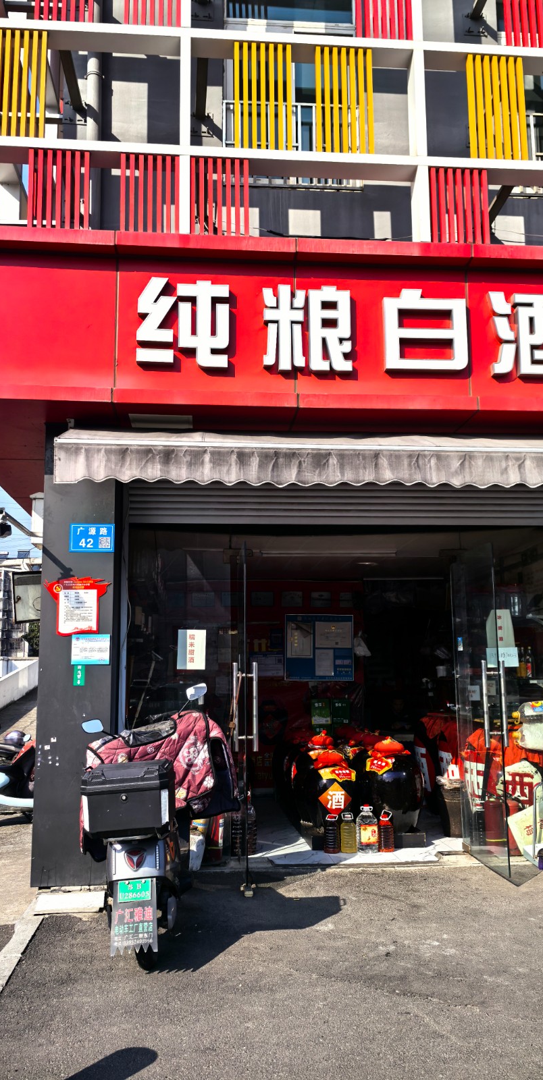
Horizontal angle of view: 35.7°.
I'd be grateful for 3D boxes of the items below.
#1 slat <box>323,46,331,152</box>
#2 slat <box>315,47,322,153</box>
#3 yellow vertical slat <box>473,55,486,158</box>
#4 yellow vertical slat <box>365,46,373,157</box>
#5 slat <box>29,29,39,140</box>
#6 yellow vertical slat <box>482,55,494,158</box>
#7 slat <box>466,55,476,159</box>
[{"bbox_3d":[0.409,-3.179,6.132,0.035,0.857,0.066,0,-9,-5],"label":"slat"},{"bbox_3d":[0.338,-3.124,6.022,0.033,0.830,0.080,0,-9,-5],"label":"slat"},{"bbox_3d":[1.512,-3.135,6.113,0.033,0.832,0.037,0,-9,-5],"label":"yellow vertical slat"},{"bbox_3d":[0.706,-3.122,6.054,0.033,0.830,0.080,0,-9,-5],"label":"yellow vertical slat"},{"bbox_3d":[-1.642,-3.137,5.854,0.033,0.830,0.080,0,-9,-5],"label":"slat"},{"bbox_3d":[1.608,-3.174,6.238,0.035,0.857,0.066,0,-9,-5],"label":"yellow vertical slat"},{"bbox_3d":[1.452,-3.118,6.117,0.033,0.830,0.080,0,-9,-5],"label":"slat"}]

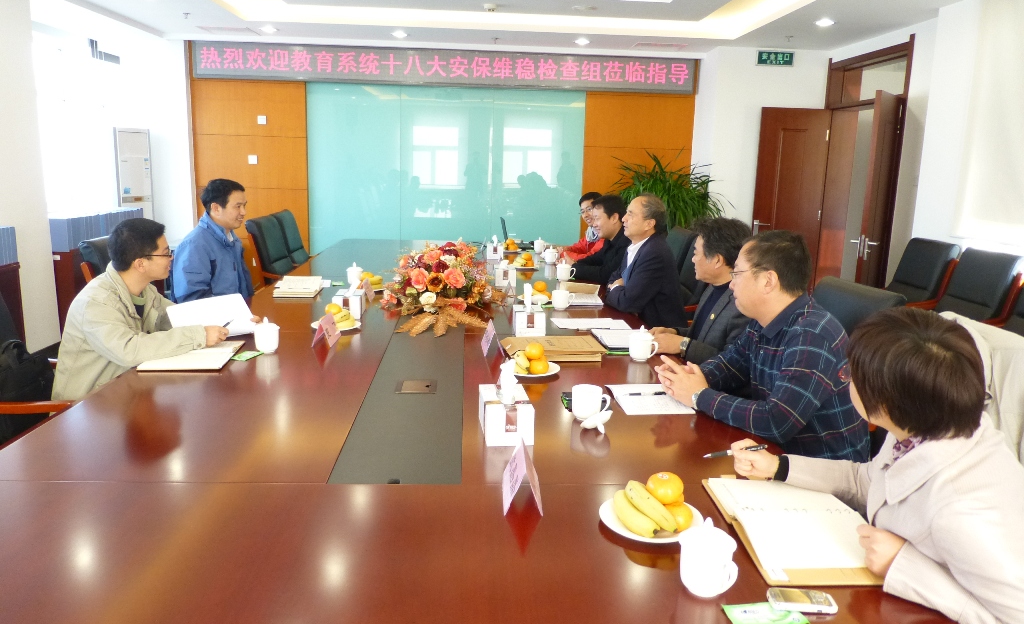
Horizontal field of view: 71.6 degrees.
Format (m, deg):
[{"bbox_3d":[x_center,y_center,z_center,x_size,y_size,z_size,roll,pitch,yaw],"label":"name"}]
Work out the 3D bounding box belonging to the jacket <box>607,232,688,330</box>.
[{"bbox_3d":[0.726,-0.094,3.843,0.495,0.653,0.495,0,12,-9],"label":"jacket"}]

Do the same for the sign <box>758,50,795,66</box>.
[{"bbox_3d":[2.414,-2.317,6.491,0.357,0.125,0.027,1,11,-4],"label":"sign"}]

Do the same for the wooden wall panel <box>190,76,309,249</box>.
[{"bbox_3d":[-2.631,-1.186,7.229,1.094,2.249,0.050,1,11,-4],"label":"wooden wall panel"}]

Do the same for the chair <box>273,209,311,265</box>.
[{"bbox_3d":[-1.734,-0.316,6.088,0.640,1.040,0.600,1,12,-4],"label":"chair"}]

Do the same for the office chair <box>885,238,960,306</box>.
[{"bbox_3d":[2.717,-0.008,5.153,0.640,1.030,0.580,1,12,-4],"label":"office chair"}]

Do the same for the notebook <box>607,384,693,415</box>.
[{"bbox_3d":[0.445,0.279,2.285,0.218,0.012,0.292,1,12,-4],"label":"notebook"}]

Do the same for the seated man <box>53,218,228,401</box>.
[{"bbox_3d":[-1.421,0.273,2.761,0.680,1.240,0.600,1,12,-4],"label":"seated man"}]

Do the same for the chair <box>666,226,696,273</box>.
[{"bbox_3d":[0.939,-0.054,5.058,0.650,1.060,0.600,1,11,-4],"label":"chair"}]

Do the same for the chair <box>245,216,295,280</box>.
[{"bbox_3d":[-1.748,-0.269,5.798,0.640,1.030,0.580,1,12,-4],"label":"chair"}]

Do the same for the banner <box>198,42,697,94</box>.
[{"bbox_3d":[-0.619,-2.414,7.063,4.930,0.334,0.100,1,12,-4],"label":"banner"}]

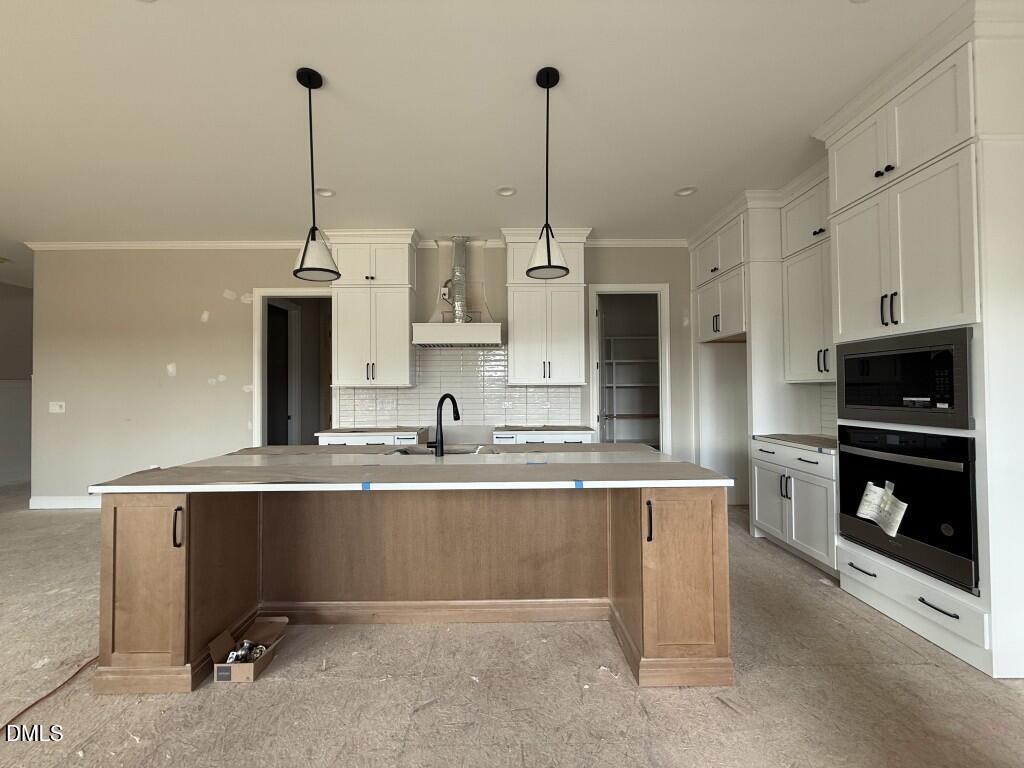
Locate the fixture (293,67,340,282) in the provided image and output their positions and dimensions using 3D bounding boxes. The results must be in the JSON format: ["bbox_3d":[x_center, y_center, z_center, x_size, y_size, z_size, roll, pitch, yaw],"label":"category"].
[{"bbox_3d":[-1.083,-1.149,2.301,0.235,1.111,0.235,0,-1,-1],"label":"fixture"}]

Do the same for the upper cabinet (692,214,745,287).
[{"bbox_3d":[2.394,-1.308,4.195,0.643,0.440,0.966,0,-1,-1],"label":"upper cabinet"}]

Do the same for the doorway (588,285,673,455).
[{"bbox_3d":[1.379,0.109,4.851,0.933,2.540,0.140,0,-1,-1],"label":"doorway"}]

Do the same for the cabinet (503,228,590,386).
[{"bbox_3d":[0.381,-0.831,4.708,0.946,1.696,0.398,0,-1,-1],"label":"cabinet"}]

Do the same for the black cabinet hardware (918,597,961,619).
[{"bbox_3d":[2.109,1.106,2.045,0.037,0.018,0.188,0,-1,-1],"label":"black cabinet hardware"}]

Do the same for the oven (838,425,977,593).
[{"bbox_3d":[2.417,0.620,2.316,0.611,0.732,0.767,0,-1,-1],"label":"oven"}]

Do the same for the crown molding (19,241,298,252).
[{"bbox_3d":[-3.825,-1.591,4.755,3.480,0.081,0.072,0,-1,-1],"label":"crown molding"}]

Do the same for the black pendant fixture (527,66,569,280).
[{"bbox_3d":[0.199,-1.155,2.285,0.240,1.111,0.240,0,-1,-1],"label":"black pendant fixture"}]

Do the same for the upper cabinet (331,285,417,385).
[{"bbox_3d":[-1.512,-0.504,4.608,0.821,1.064,0.360,0,-1,-1],"label":"upper cabinet"}]

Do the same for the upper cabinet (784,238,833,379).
[{"bbox_3d":[2.608,-0.571,3.255,0.331,1.113,0.952,0,-1,-1],"label":"upper cabinet"}]

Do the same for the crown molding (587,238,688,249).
[{"bbox_3d":[1.435,-1.631,4.802,1.260,0.081,0.072,0,-1,-1],"label":"crown molding"}]

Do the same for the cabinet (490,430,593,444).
[{"bbox_3d":[0.328,0.936,4.559,1.020,0.874,0.639,0,-1,-1],"label":"cabinet"}]

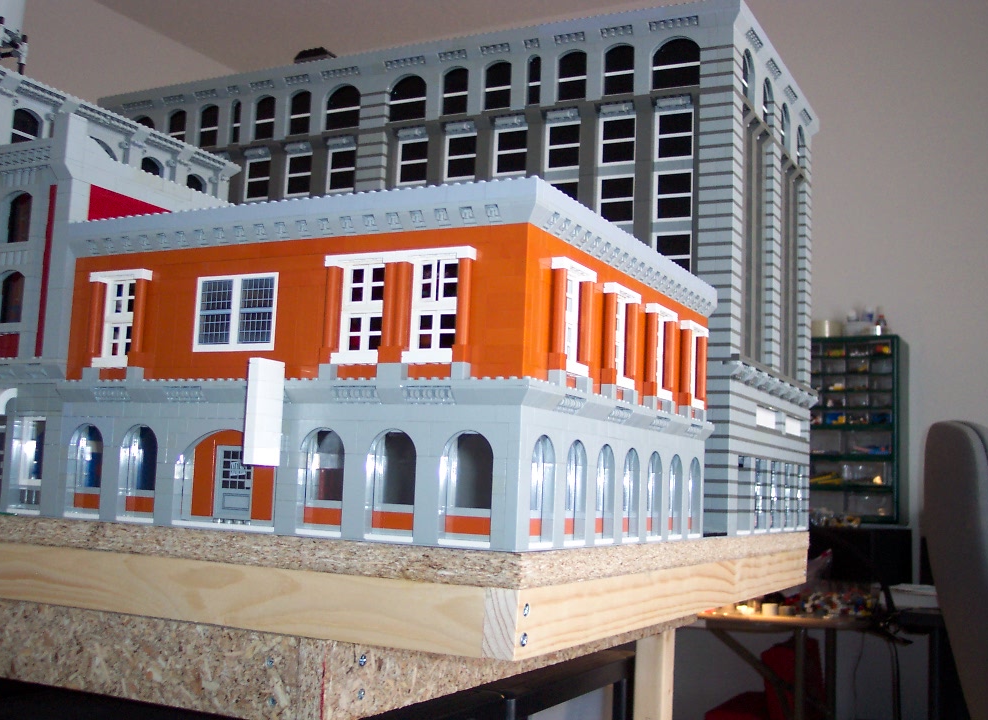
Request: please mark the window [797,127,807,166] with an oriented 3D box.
[{"bbox_3d":[0.345,-0.241,1.294,0.009,0.048,0.046,-1,-7,27],"label":"window"}]

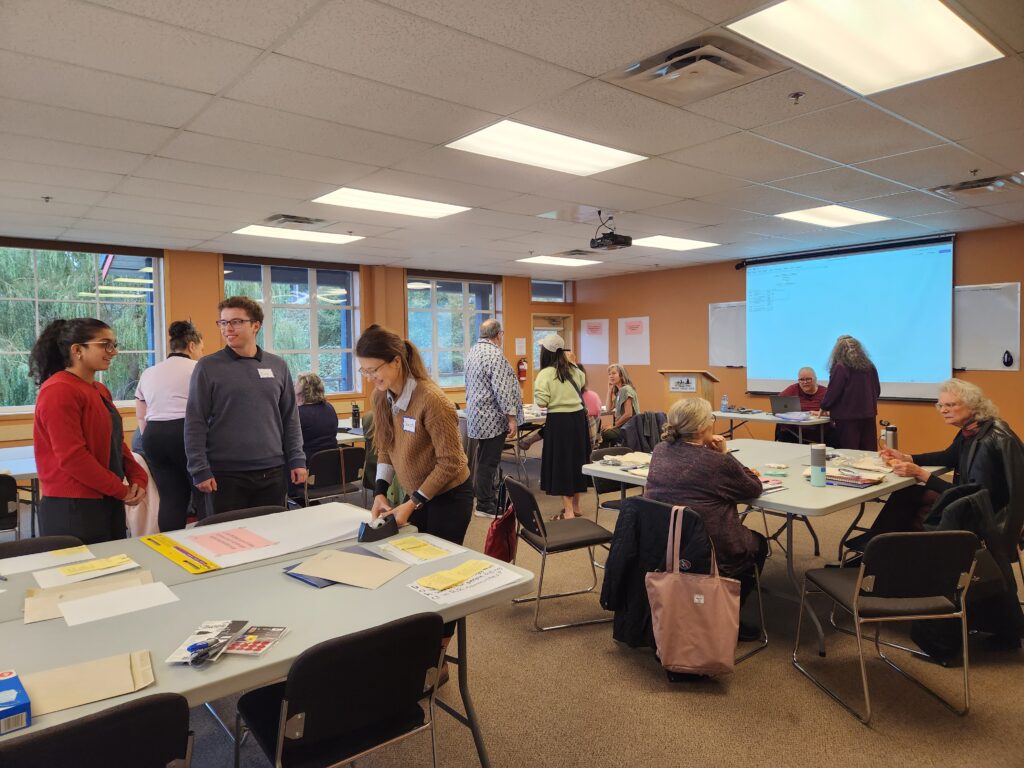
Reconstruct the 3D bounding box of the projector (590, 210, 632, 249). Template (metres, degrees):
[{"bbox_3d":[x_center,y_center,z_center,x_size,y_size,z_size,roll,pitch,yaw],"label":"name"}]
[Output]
[{"bbox_3d":[0.876,-1.358,6.050,0.270,0.300,0.310,-4,4,-40],"label":"projector"}]

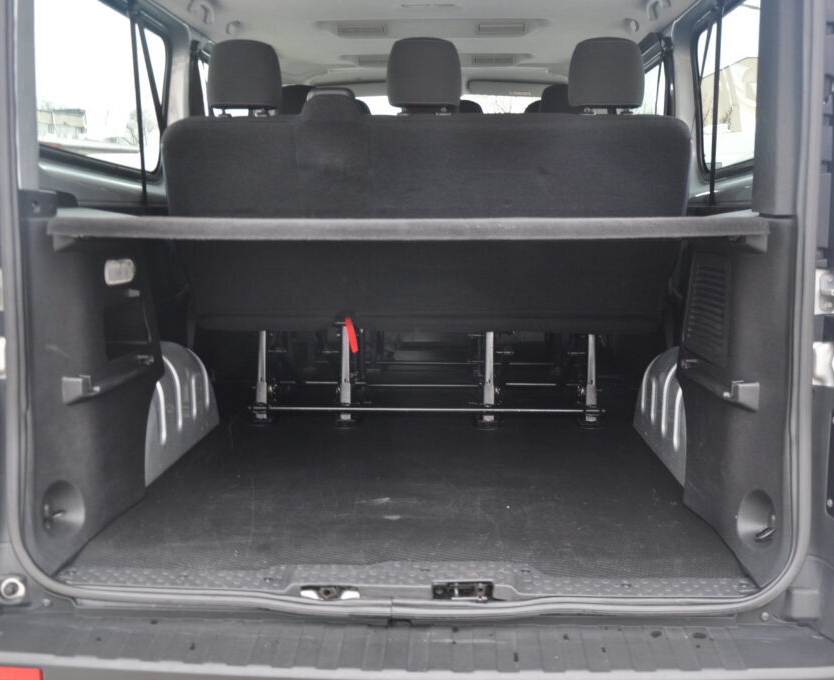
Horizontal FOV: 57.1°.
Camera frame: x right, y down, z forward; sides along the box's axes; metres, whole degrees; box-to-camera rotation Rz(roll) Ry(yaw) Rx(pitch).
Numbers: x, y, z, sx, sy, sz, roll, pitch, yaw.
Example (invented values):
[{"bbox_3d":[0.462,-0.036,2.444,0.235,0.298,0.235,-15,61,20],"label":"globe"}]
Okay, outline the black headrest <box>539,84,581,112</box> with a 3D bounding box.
[{"bbox_3d":[0.552,-0.872,2.890,0.205,0.200,0.110,0,10,2],"label":"black headrest"}]

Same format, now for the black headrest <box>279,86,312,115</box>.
[{"bbox_3d":[-0.440,-0.872,2.931,0.205,0.200,0.110,0,10,2],"label":"black headrest"}]

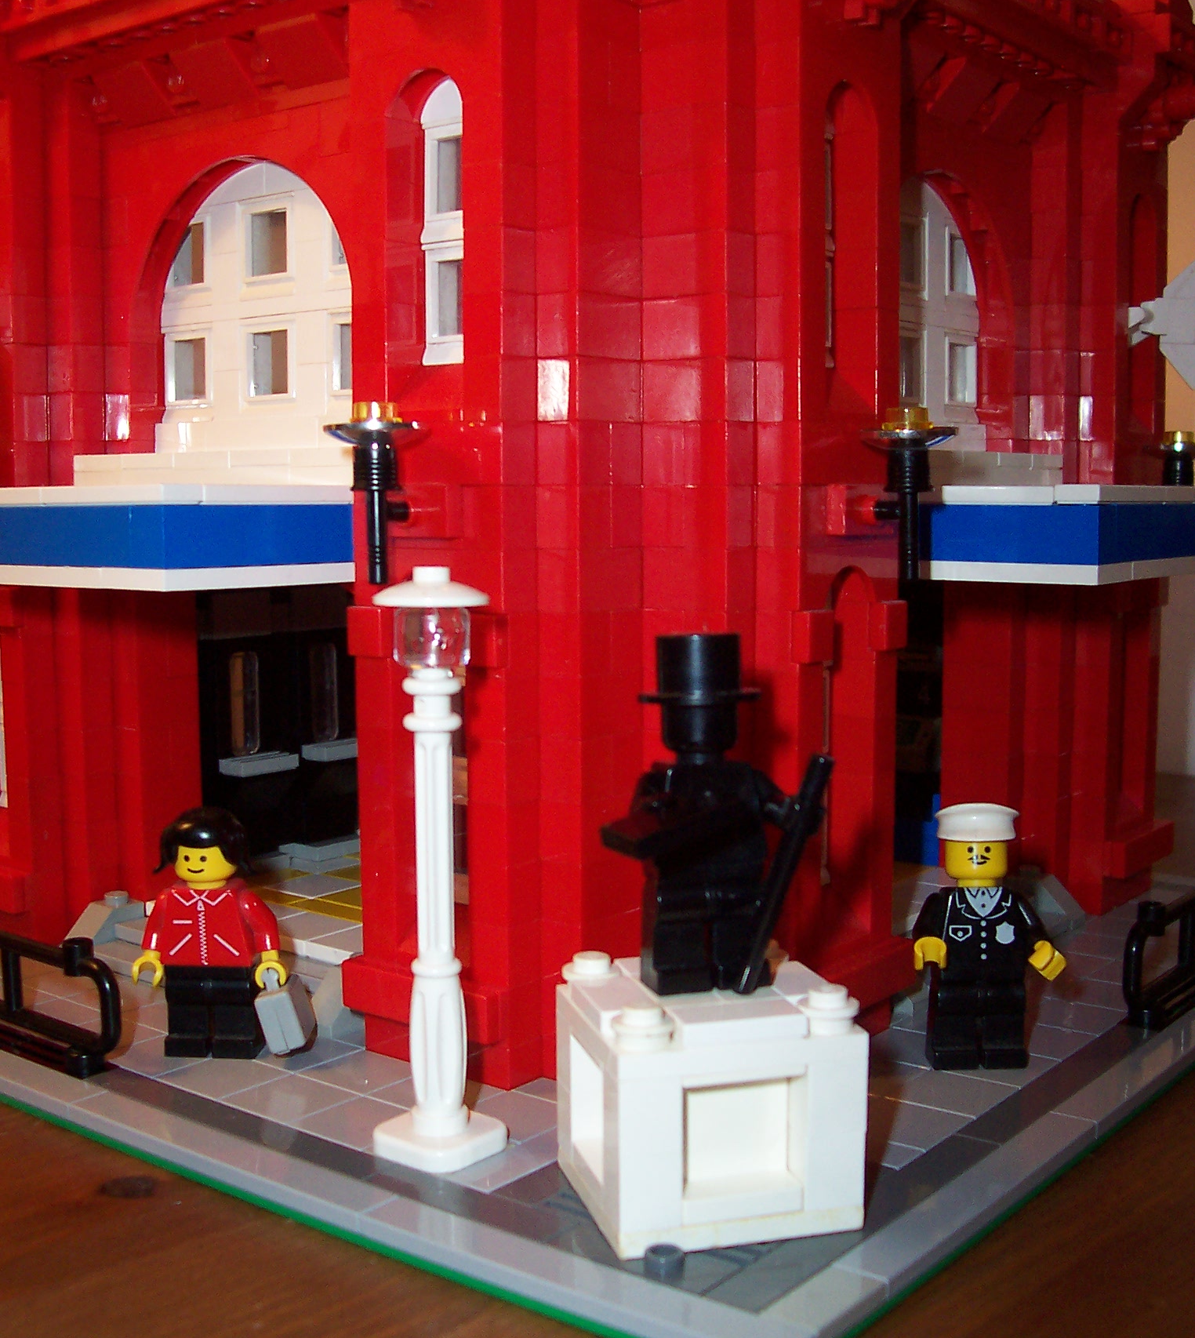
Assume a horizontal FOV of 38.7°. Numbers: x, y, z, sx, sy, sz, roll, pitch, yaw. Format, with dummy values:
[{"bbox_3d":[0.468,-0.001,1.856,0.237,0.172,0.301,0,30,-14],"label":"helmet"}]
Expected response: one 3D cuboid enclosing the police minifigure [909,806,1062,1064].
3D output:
[{"bbox_3d":[0.062,0.043,0.275,0.024,0.043,0.018,0,6,1],"label":"police minifigure"}]

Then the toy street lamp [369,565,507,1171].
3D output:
[{"bbox_3d":[-0.023,0.027,0.241,0.016,0.083,0.016,4,7,38],"label":"toy street lamp"}]

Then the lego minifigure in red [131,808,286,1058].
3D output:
[{"bbox_3d":[-0.064,0.044,0.286,0.025,0.041,0.015,0,6,5],"label":"lego minifigure in red"}]

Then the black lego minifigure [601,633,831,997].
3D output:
[{"bbox_3d":[0.015,0.019,0.219,0.030,0.046,0.022,-2,6,-15],"label":"black lego minifigure"}]

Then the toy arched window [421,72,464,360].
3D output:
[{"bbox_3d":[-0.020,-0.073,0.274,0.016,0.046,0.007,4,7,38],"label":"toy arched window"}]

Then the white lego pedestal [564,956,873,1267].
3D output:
[{"bbox_3d":[0.014,0.055,0.225,0.032,0.030,0.032,-2,6,-15],"label":"white lego pedestal"}]

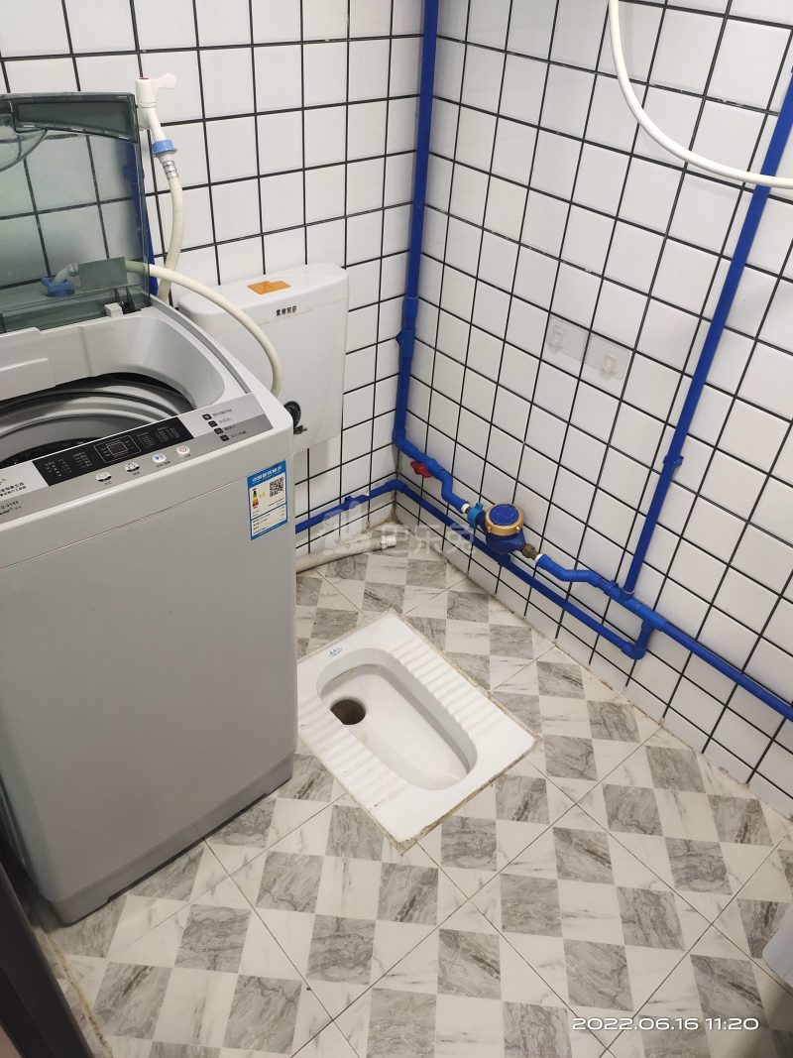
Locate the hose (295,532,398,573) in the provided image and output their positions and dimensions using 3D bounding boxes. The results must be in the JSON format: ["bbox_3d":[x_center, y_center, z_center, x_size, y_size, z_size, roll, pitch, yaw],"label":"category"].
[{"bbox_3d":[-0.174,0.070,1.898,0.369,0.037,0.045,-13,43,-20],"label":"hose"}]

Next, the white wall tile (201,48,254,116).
[{"bbox_3d":[-0.285,-0.753,1.188,0.098,0.100,0.010,-27,50,-32],"label":"white wall tile"}]

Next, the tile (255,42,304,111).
[{"bbox_3d":[-0.207,-0.793,1.238,0.098,0.100,0.010,-27,50,-32],"label":"tile"}]

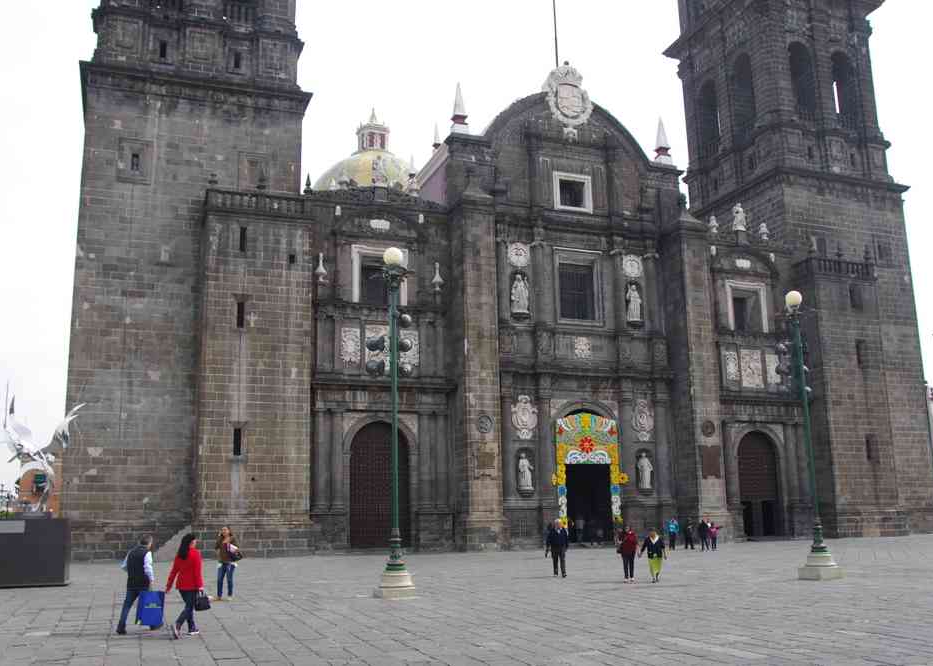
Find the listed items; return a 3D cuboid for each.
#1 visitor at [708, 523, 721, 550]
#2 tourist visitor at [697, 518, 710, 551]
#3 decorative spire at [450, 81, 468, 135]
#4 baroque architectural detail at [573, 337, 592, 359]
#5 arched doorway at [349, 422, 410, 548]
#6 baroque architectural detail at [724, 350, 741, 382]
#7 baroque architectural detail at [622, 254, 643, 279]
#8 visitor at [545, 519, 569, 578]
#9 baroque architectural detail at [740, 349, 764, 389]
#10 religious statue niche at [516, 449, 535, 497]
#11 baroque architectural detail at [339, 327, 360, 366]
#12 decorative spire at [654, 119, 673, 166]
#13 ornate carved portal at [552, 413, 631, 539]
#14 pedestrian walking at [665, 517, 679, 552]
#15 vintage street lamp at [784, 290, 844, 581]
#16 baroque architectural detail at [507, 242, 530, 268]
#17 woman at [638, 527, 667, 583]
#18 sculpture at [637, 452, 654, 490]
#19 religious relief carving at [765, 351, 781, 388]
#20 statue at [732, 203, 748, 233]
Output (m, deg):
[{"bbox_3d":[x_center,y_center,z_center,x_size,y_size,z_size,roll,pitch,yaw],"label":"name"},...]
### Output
[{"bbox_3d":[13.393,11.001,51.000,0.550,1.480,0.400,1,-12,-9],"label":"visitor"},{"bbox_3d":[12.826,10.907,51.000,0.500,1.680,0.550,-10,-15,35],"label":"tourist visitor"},{"bbox_3d":[-0.419,-14.903,62.450,0.898,3.186,0.898,4,-12,-23],"label":"decorative spire"},{"bbox_3d":[8.245,1.063,66.767,1.171,1.491,0.200,3,-12,-20],"label":"baroque architectural detail"},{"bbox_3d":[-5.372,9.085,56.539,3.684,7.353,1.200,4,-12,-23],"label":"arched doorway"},{"bbox_3d":[19.170,2.416,67.993,1.035,2.172,0.250,4,-12,-23],"label":"baroque architectural detail"},{"bbox_3d":[10.305,-4.119,58.476,1.298,1.364,0.250,3,-13,-22],"label":"baroque architectural detail"},{"bbox_3d":[2.730,6.520,28.610,0.650,1.707,0.400,-2,-11,5],"label":"visitor"},{"bbox_3d":[20.800,2.588,68.674,1.755,2.824,0.250,4,-12,-23],"label":"baroque architectural detail"},{"bbox_3d":[3.335,7.943,53.354,1.056,2.556,0.800,3,-13,-22],"label":"religious statue niche"},{"bbox_3d":[-7.471,0.940,61.052,1.179,2.400,0.250,3,-12,-20],"label":"baroque architectural detail"},{"bbox_3d":[15.370,-14.980,73.596,1.000,3.478,1.000,3,-12,-20],"label":"decorative spire"},{"bbox_3d":[7.161,7.867,54.502,4.488,6.400,0.500,3,-13,-22],"label":"ornate carved portal"},{"bbox_3d":[11.078,10.849,50.959,0.580,1.680,0.400,-3,-12,12],"label":"pedestrian walking"},{"bbox_3d":[10.037,2.849,27.794,1.100,8.500,1.000,3,-12,-20],"label":"vintage street lamp"},{"bbox_3d":[3.696,-5.474,66.413,1.512,1.600,0.250,3,-12,-20],"label":"baroque architectural detail"},{"bbox_3d":[5.265,6.307,26.850,0.720,1.510,0.420,-3,-12,7],"label":"woman"},{"bbox_3d":[11.827,9.404,63.708,1.324,2.981,0.800,4,-12,-23],"label":"sculpture"},{"bbox_3d":[23.607,2.766,72.453,1.034,2.407,0.250,3,-12,-20],"label":"religious relief carving"},{"bbox_3d":[18.123,-7.667,62.632,0.791,1.907,0.600,3,-13,-22],"label":"statue"}]

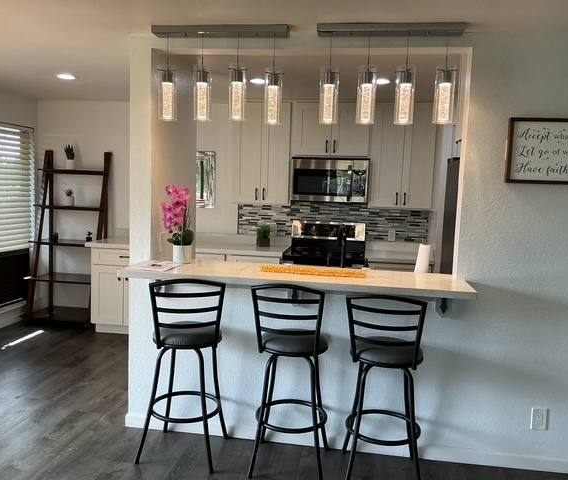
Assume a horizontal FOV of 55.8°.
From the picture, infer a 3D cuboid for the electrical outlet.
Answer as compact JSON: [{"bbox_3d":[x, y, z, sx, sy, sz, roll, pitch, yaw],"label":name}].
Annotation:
[{"bbox_3d":[1.444,1.013,3.031,0.080,0.122,0.012,3,6,8],"label":"electrical outlet"}]

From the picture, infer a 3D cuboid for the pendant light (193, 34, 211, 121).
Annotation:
[{"bbox_3d":[-0.461,-0.920,3.055,0.104,0.475,0.104,3,5,8],"label":"pendant light"}]

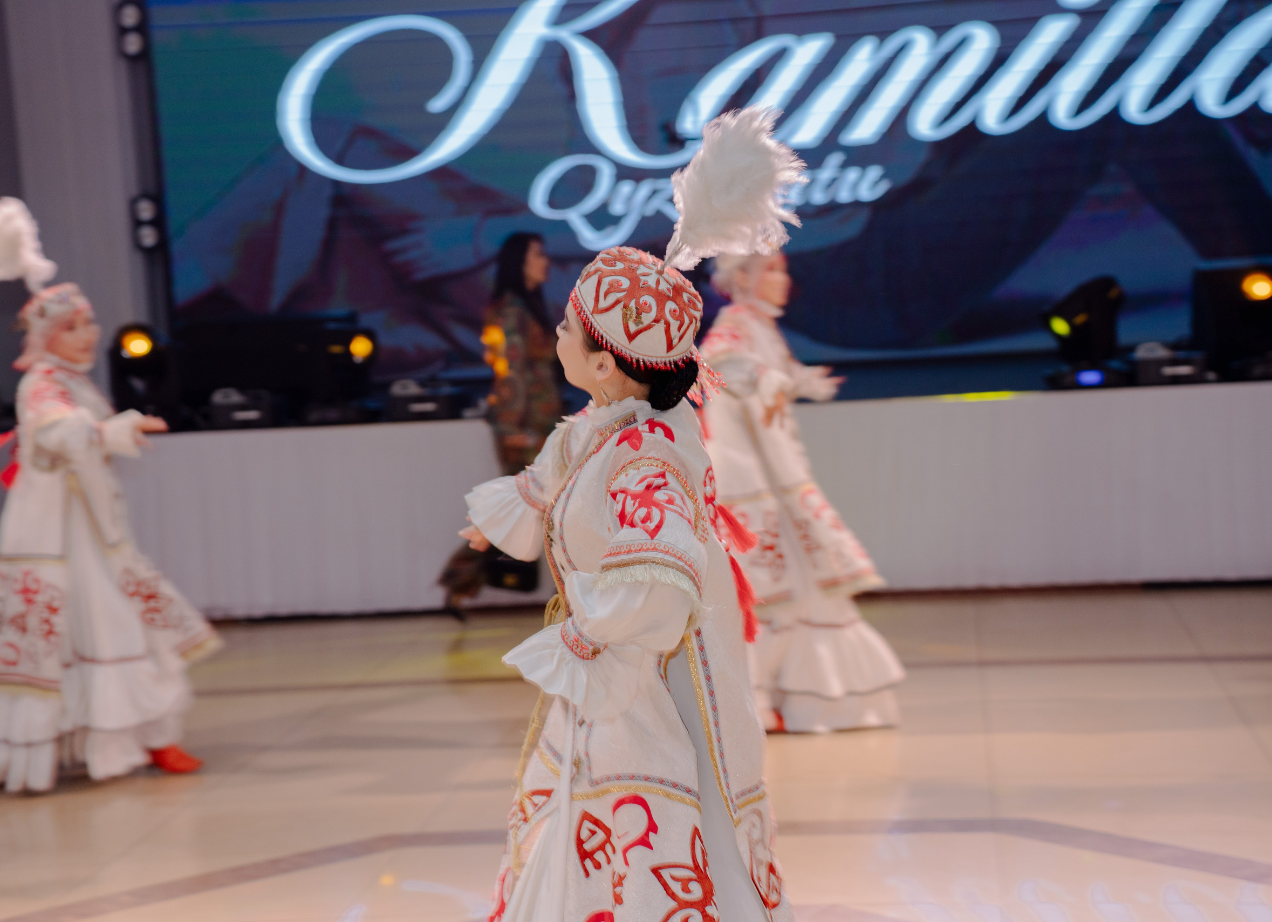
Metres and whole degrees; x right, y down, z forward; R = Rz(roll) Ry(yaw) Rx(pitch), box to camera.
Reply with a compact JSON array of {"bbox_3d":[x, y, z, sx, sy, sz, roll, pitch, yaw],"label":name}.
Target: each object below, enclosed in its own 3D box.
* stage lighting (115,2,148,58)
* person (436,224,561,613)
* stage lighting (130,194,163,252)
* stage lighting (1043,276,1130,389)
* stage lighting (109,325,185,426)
[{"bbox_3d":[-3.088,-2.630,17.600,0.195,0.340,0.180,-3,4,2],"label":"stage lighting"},{"bbox_3d":[-0.604,-0.151,12.955,0.640,1.725,0.500,-2,4,6],"label":"person"},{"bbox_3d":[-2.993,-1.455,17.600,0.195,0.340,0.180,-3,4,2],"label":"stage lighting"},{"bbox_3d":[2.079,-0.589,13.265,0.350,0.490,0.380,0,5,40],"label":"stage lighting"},{"bbox_3d":[-2.349,-0.410,13.768,0.340,0.490,0.360,-3,4,0],"label":"stage lighting"}]

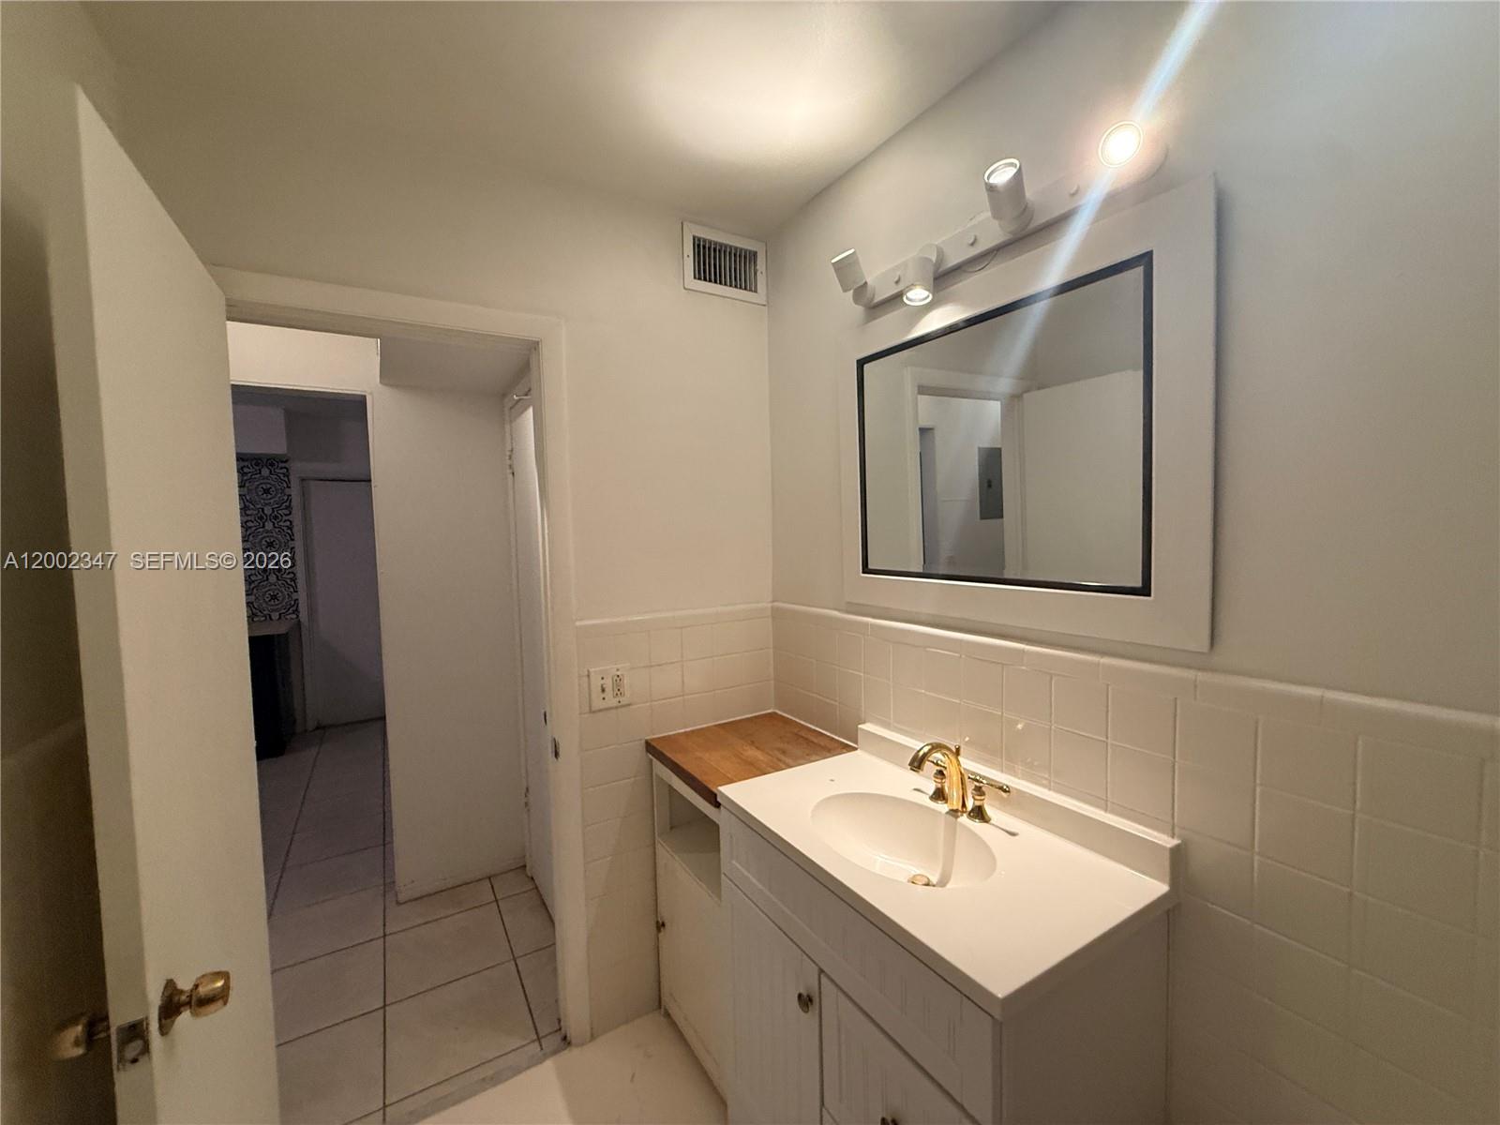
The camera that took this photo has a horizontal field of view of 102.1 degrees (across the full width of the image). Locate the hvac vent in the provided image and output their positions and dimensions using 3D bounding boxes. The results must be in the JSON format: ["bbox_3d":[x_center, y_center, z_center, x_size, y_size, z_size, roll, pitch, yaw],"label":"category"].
[{"bbox_3d":[-0.069,-0.946,1.925,0.298,0.201,0.022,-3,3,-31],"label":"hvac vent"}]

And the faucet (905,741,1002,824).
[{"bbox_3d":[0.395,0.455,1.281,0.186,0.166,0.253,-3,3,-31],"label":"faucet"}]

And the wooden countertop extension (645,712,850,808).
[{"bbox_3d":[0.006,0.553,1.767,0.472,0.042,0.460,-3,3,-31],"label":"wooden countertop extension"}]

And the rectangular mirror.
[{"bbox_3d":[0.488,-0.241,1.326,0.030,0.573,0.727,-3,3,-31],"label":"rectangular mirror"}]

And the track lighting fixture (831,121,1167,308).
[{"bbox_3d":[0.443,-0.679,1.247,0.144,0.214,0.727,-3,3,-31],"label":"track lighting fixture"}]

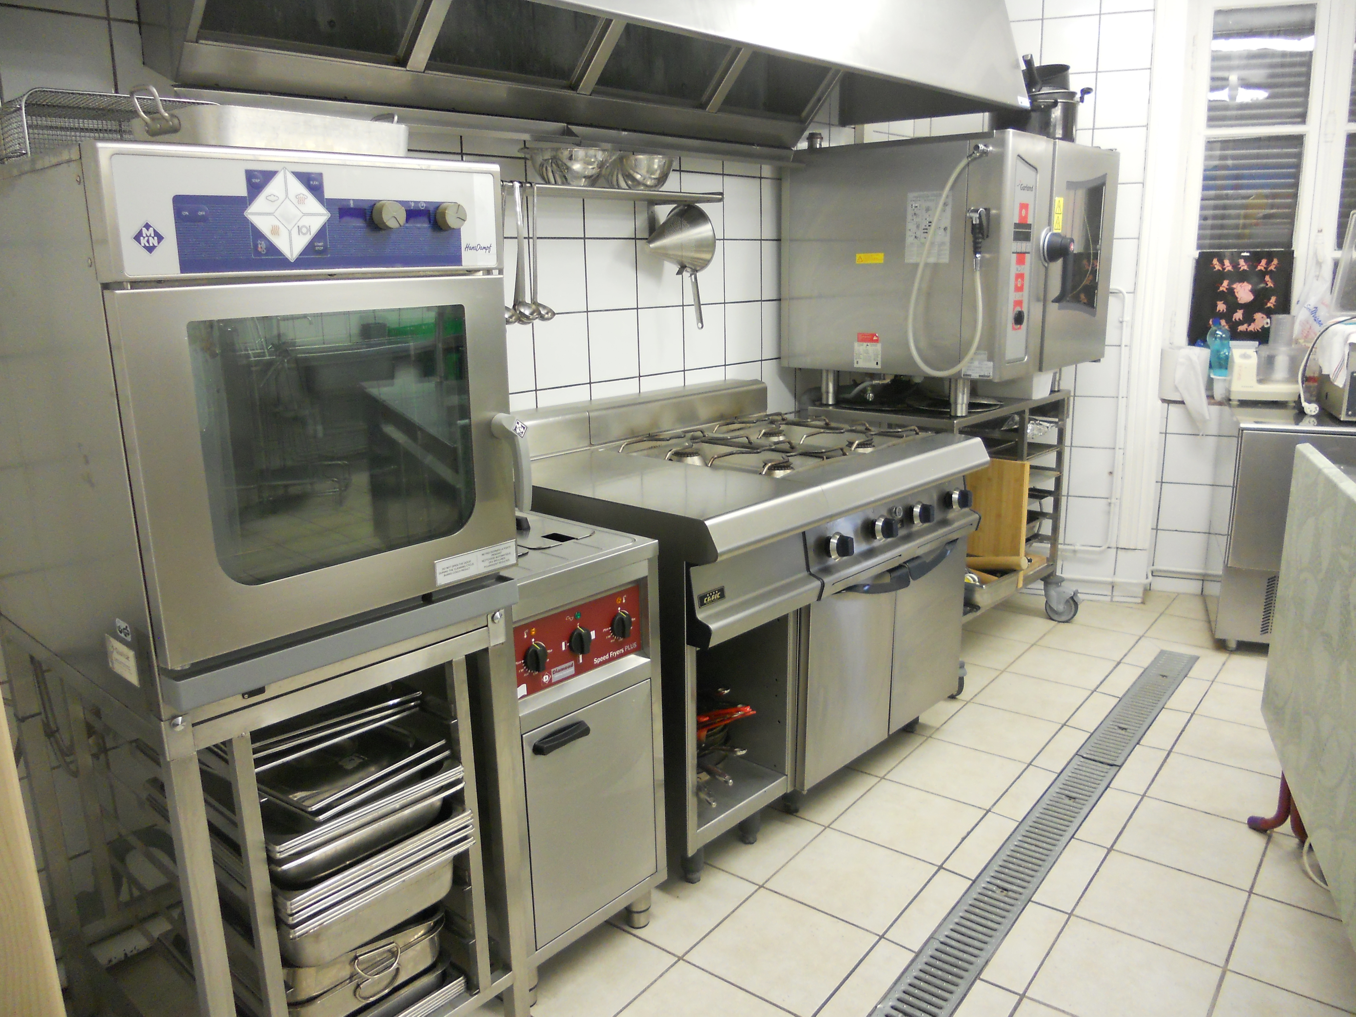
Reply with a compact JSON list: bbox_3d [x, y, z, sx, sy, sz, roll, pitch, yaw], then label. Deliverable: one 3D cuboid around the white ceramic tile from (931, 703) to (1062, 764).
[{"bbox_3d":[0.949,0.666,3.134,0.291,0.010,0.303,10,17,35],"label":"white ceramic tile"}]

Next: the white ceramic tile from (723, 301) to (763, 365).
[{"bbox_3d":[0.216,-0.589,3.551,0.009,0.200,0.200,12,18,41],"label":"white ceramic tile"}]

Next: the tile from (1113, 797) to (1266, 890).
[{"bbox_3d":[1.237,0.803,2.541,0.300,0.010,0.303,9,16,36],"label":"tile"}]

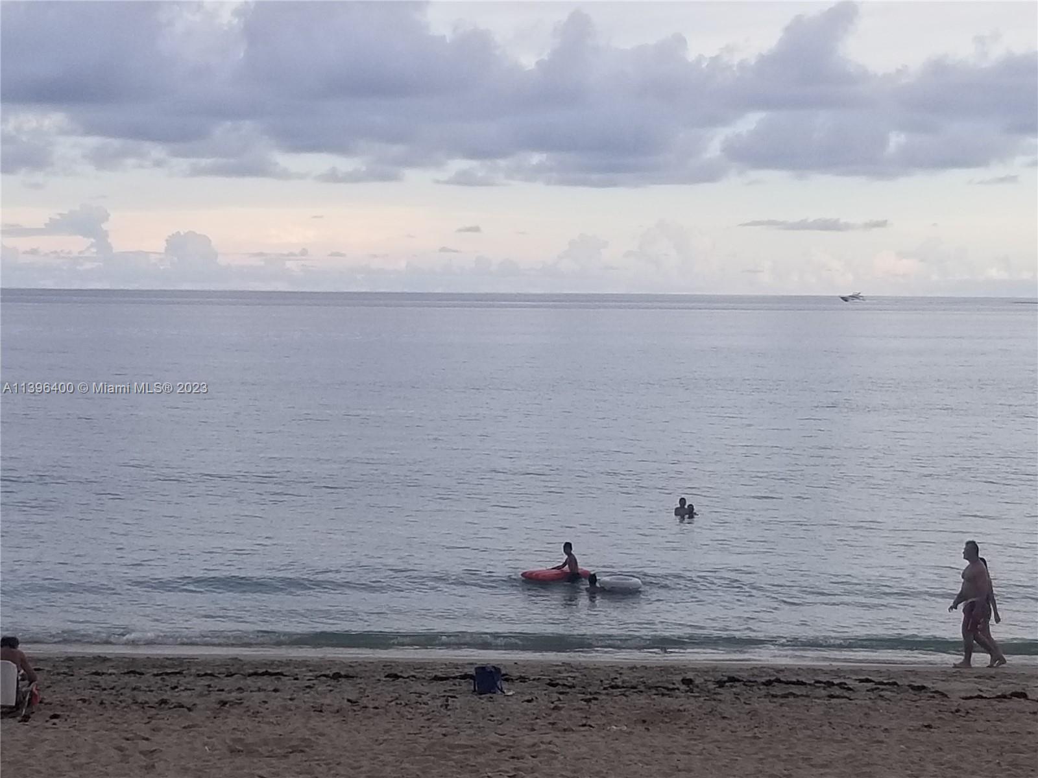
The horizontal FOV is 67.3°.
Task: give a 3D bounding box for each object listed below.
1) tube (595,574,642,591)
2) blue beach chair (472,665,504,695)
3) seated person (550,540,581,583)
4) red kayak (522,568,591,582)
[{"bbox_3d":[1.756,3.385,13.949,0.820,0.220,0.720,1,7,0],"label":"tube"},{"bbox_3d":[-0.383,3.551,9.708,0.400,0.380,0.380,0,7,0],"label":"blue beach chair"},{"bbox_3d":[0.858,3.100,14.032,0.550,0.740,0.360,2,7,15],"label":"seated person"},{"bbox_3d":[0.669,3.340,14.119,1.250,0.200,0.460,-1,7,-8],"label":"red kayak"}]

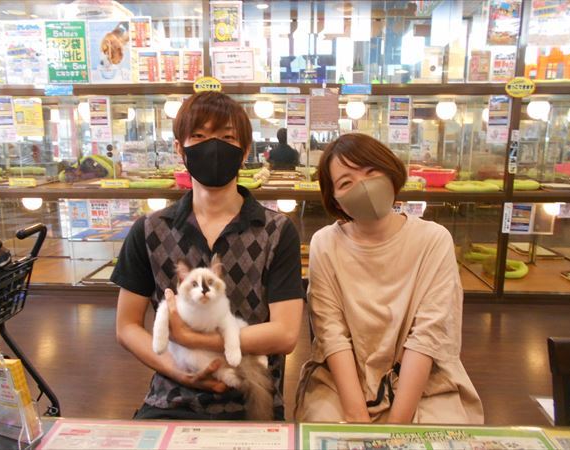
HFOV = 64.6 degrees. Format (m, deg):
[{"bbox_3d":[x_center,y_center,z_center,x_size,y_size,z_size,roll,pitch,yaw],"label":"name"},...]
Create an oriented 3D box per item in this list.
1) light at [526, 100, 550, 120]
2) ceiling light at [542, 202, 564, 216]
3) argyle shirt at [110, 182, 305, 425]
[{"bbox_3d":[1.834,-0.833,3.280,0.160,0.150,0.160,1,11,3],"label":"light"},{"bbox_3d":[2.018,-0.140,3.399,0.155,0.145,0.155,1,11,3],"label":"ceiling light"},{"bbox_3d":[-0.205,0.205,1.180,0.500,0.620,0.290,-1,11,-3],"label":"argyle shirt"}]

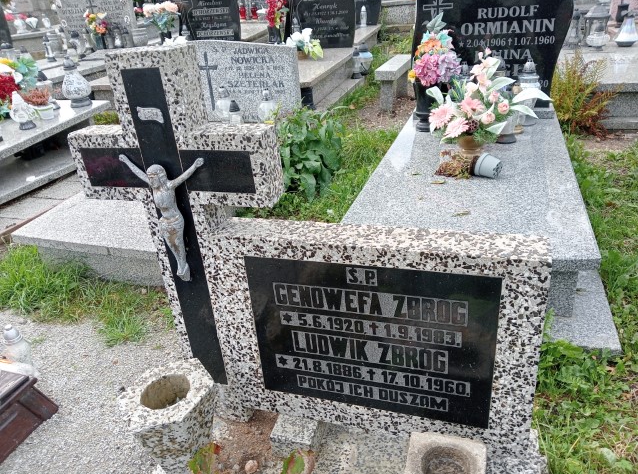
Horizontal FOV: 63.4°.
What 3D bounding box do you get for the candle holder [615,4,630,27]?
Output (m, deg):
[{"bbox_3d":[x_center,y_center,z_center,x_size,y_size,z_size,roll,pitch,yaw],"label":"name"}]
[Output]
[{"bbox_3d":[3.452,-2.514,5.853,0.159,0.220,0.159,4,27,19],"label":"candle holder"}]

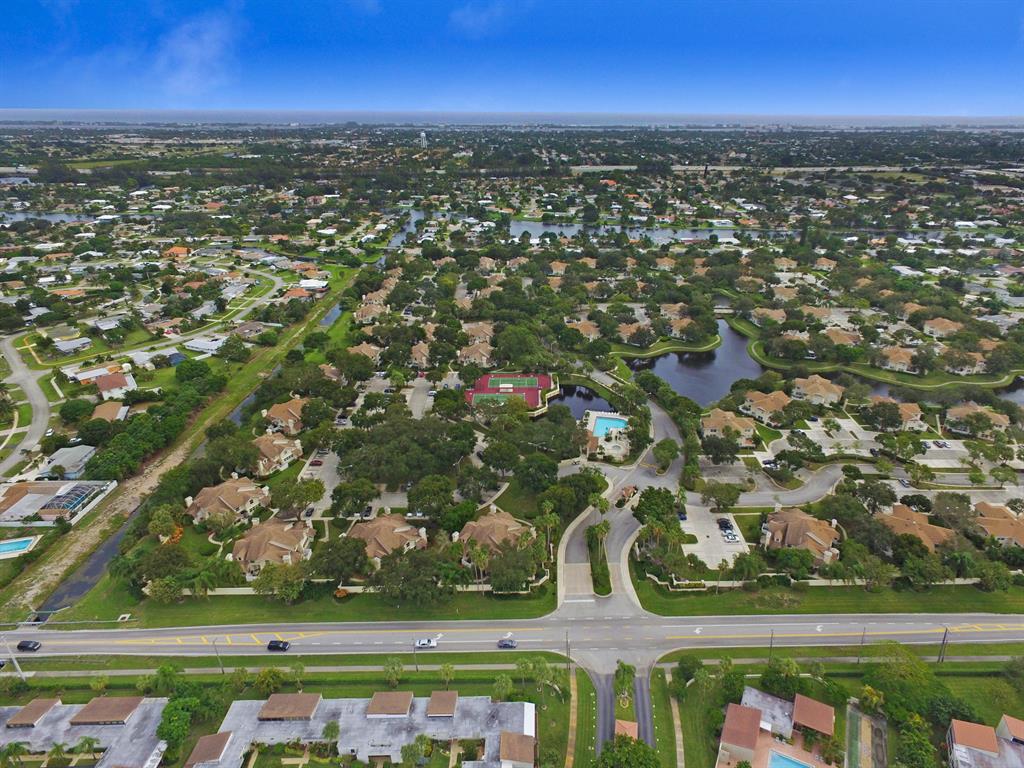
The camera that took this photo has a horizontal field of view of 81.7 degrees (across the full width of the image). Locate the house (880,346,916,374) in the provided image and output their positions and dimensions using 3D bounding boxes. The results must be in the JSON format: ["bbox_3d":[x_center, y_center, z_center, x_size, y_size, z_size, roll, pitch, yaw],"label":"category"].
[{"bbox_3d":[200.290,-13.700,306.730,18.500,7.800,18.500,17,30,31],"label":"house"}]

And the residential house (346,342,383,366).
[{"bbox_3d":[-75.910,-15.650,307.370,18.500,7.800,18.500,15,29,28],"label":"residential house"}]

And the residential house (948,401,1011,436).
[{"bbox_3d":[192.001,14.618,245.062,22.000,8.300,18.000,10,27,20],"label":"residential house"}]

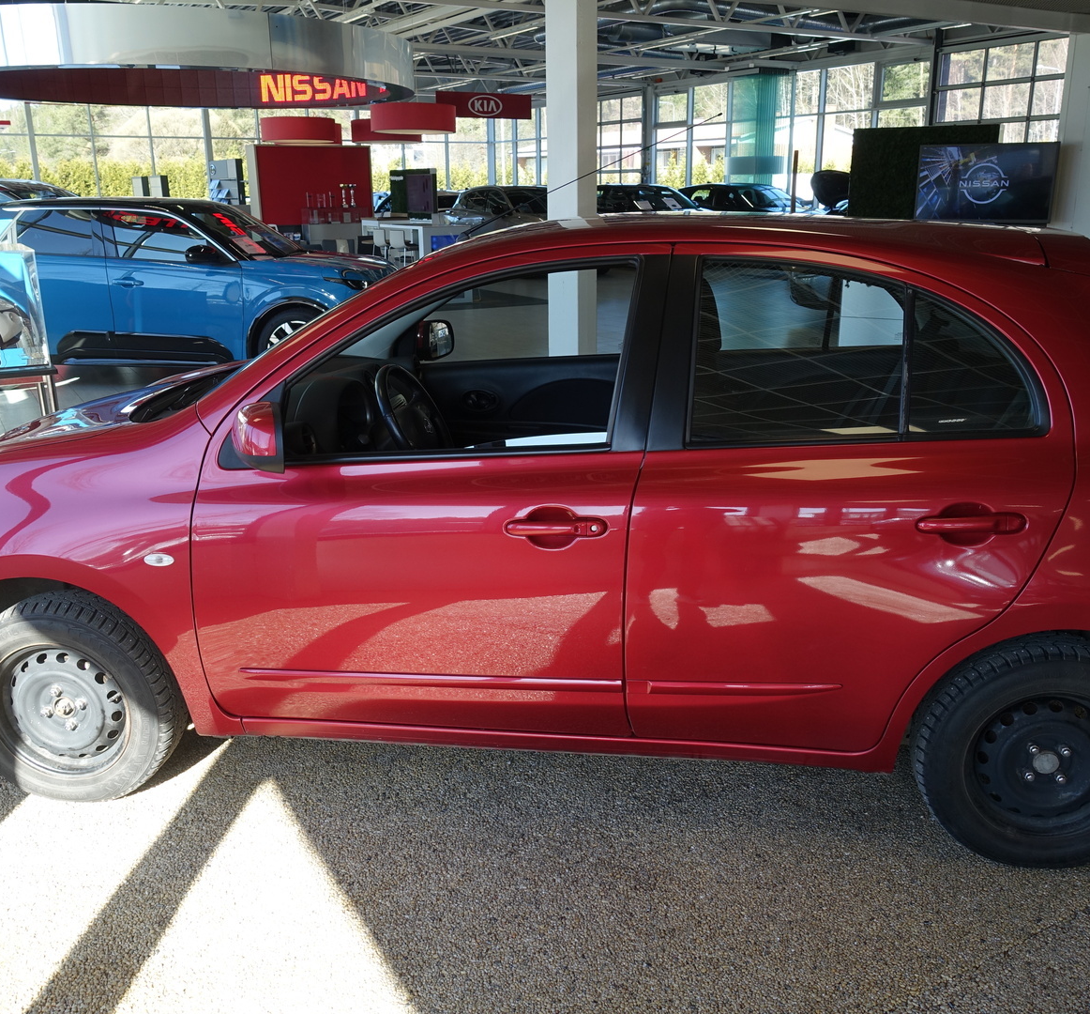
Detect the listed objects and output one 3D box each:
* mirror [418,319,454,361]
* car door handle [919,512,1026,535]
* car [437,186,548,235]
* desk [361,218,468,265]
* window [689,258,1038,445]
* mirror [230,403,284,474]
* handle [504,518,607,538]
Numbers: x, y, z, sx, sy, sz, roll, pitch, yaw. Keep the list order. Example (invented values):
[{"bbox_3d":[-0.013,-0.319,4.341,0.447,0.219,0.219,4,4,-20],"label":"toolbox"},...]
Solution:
[{"bbox_3d":[-0.437,-0.651,3.933,0.110,0.140,0.180,2,17,7],"label":"mirror"},{"bbox_3d":[0.928,0.036,2.205,0.225,0.042,0.045,2,17,7],"label":"car door handle"},{"bbox_3d":[-0.415,-5.675,20.727,1.800,1.600,4.350,-10,19,-30],"label":"car"},{"bbox_3d":[-2.370,-4.730,18.651,0.900,1.060,2.100,-11,19,-31],"label":"desk"},{"bbox_3d":[0.708,-0.342,2.230,0.760,0.410,0.070,2,1,7],"label":"window"},{"bbox_3d":[-0.649,-0.164,2.292,0.110,0.140,0.180,2,17,7],"label":"mirror"},{"bbox_3d":[0.023,0.047,2.317,0.225,0.040,0.045,2,17,7],"label":"handle"}]

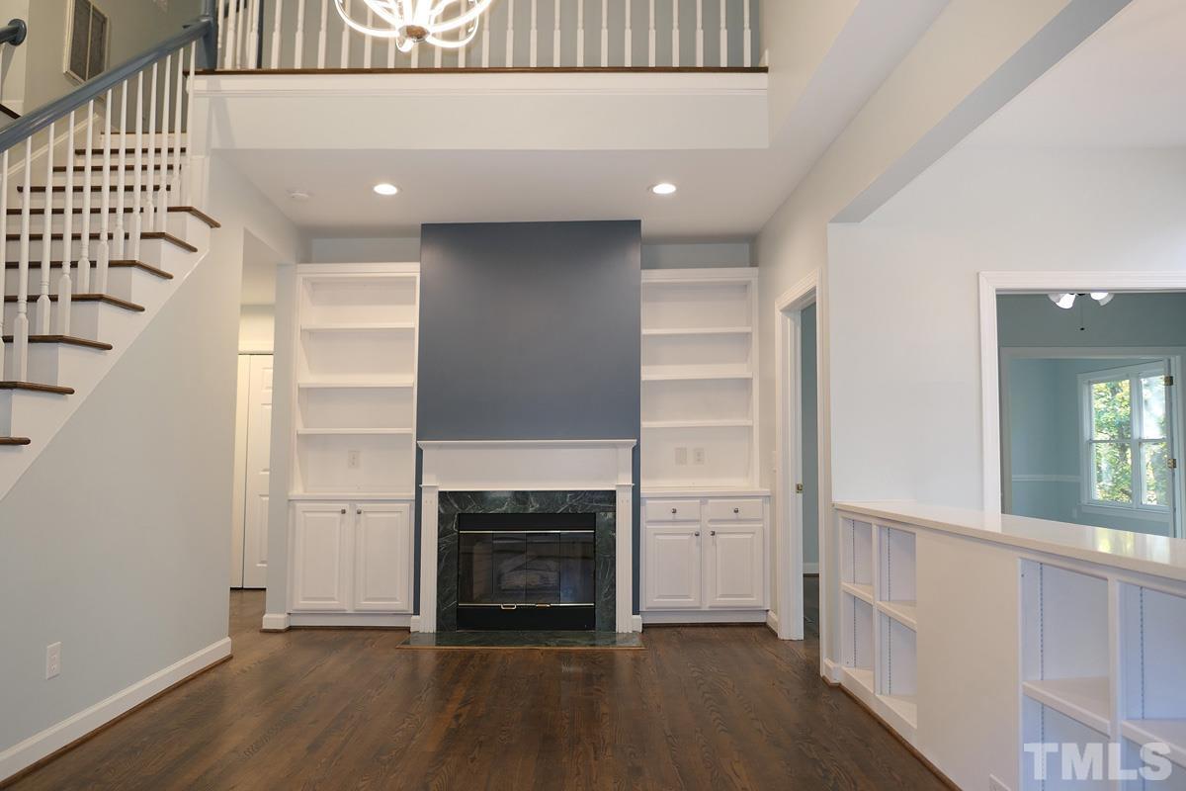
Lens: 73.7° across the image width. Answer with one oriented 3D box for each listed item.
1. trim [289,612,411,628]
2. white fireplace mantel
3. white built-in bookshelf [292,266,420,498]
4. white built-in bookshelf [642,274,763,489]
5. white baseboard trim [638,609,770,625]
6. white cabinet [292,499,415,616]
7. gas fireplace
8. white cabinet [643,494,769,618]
[{"bbox_3d":[-1.602,1.488,5.233,0.800,0.093,0.030,0,-3,0],"label":"trim"},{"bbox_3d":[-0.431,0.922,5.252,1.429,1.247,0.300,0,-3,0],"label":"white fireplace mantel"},{"bbox_3d":[-1.591,-0.101,5.498,0.841,1.568,0.340,0,-3,0],"label":"white built-in bookshelf"},{"bbox_3d":[0.749,-0.119,5.776,0.865,1.579,0.290,0,-3,0],"label":"white built-in bookshelf"},{"bbox_3d":[0.752,1.497,5.324,0.834,0.094,0.030,0,-3,0],"label":"white baseboard trim"},{"bbox_3d":[-1.590,1.068,5.383,0.834,0.737,0.430,0,-3,0],"label":"white cabinet"},{"bbox_3d":[-0.438,1.166,5.308,0.912,0.767,0.280,0,-3,0],"label":"gas fireplace"},{"bbox_3d":[0.744,1.066,5.550,0.860,0.768,0.600,0,-3,0],"label":"white cabinet"}]

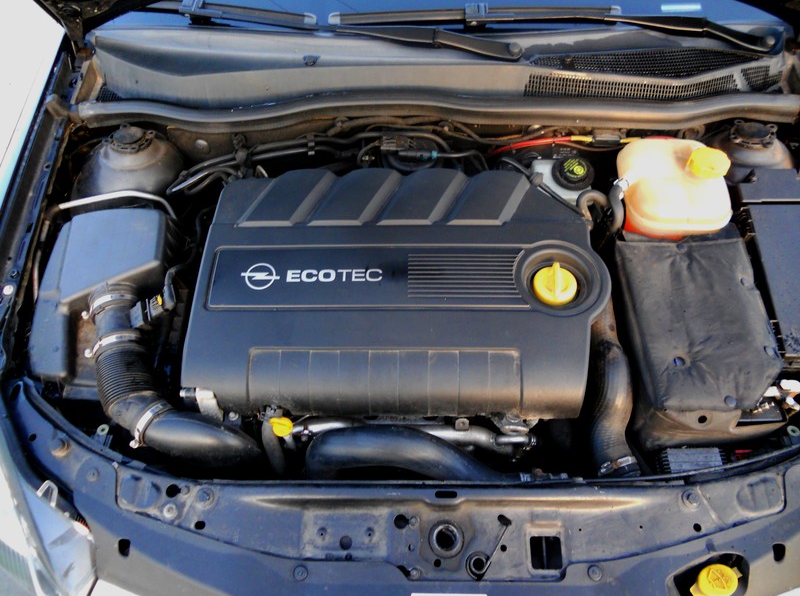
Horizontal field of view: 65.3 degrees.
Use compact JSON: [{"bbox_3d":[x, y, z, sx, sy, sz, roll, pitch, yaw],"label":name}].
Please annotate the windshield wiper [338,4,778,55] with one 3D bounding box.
[{"bbox_3d":[0.278,-0.500,1.147,0.835,0.050,0.075,2,80,0],"label":"windshield wiper"}]

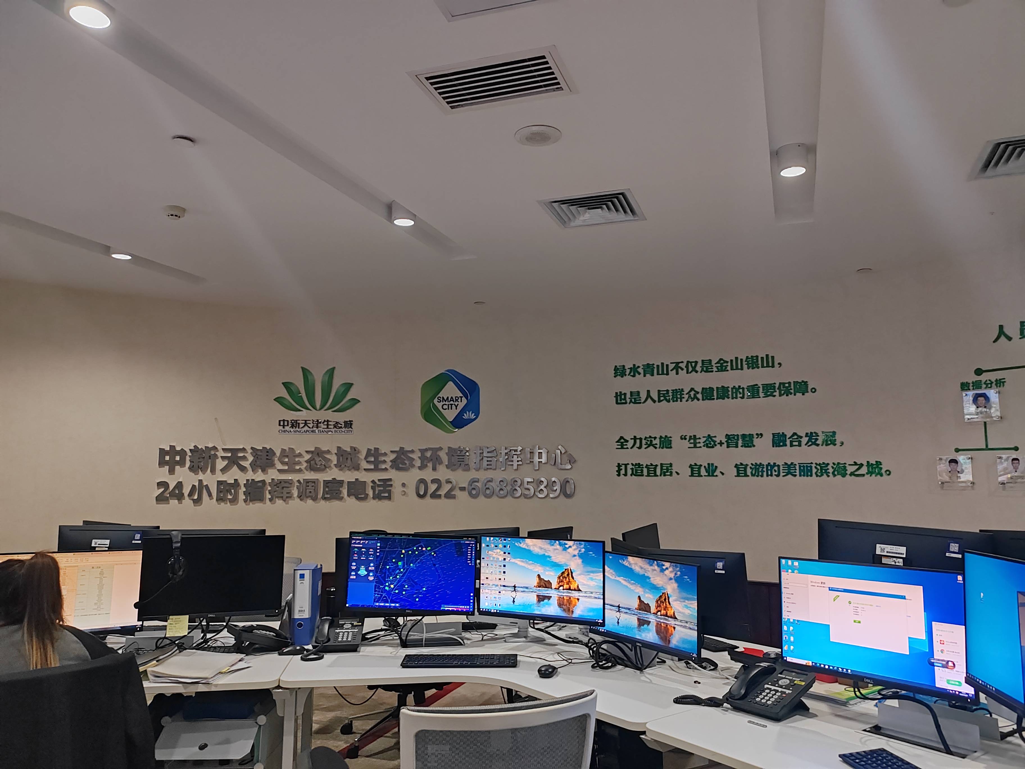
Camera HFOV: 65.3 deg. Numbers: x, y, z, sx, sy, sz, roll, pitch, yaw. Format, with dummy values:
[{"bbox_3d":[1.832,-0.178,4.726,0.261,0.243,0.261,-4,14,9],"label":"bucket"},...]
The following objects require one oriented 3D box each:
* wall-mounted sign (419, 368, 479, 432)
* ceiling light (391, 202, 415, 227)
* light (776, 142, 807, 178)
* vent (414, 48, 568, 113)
[{"bbox_3d":[-0.530,0.144,6.846,0.507,0.550,0.030,-1,-6,3],"label":"wall-mounted sign"},{"bbox_3d":[-0.596,-0.945,4.413,0.130,0.110,0.130,0,-6,0],"label":"ceiling light"},{"bbox_3d":[1.293,-1.033,3.688,0.130,0.110,0.130,-2,-7,19],"label":"light"},{"bbox_3d":[-0.060,-1.079,2.866,0.535,0.040,0.347,-2,-7,19],"label":"vent"}]

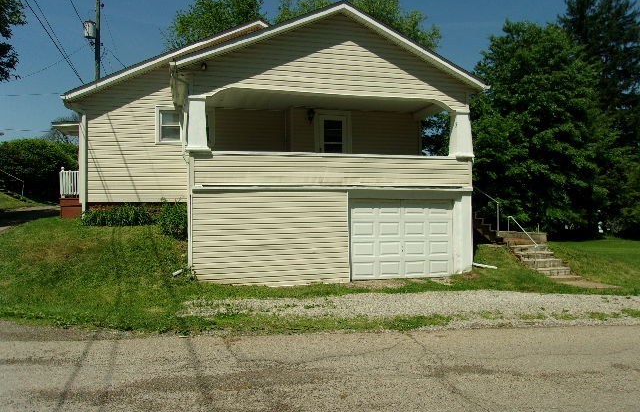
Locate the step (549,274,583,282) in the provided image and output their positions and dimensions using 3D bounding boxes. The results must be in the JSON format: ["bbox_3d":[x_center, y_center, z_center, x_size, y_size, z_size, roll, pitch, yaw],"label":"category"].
[{"bbox_3d":[6.002,1.843,12.430,1.080,0.179,0.312,-1,-1,-17],"label":"step"}]

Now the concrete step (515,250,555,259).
[{"bbox_3d":[5.738,1.318,13.272,1.080,0.179,0.312,-1,-1,-17],"label":"concrete step"}]

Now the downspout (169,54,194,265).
[{"bbox_3d":[-2.945,-0.864,10.627,0.320,4.255,0.280,-1,-1,-17],"label":"downspout"}]

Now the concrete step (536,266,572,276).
[{"bbox_3d":[5.914,1.668,12.711,1.080,0.179,0.312,-1,-1,-17],"label":"concrete step"}]

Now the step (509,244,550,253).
[{"bbox_3d":[5.650,1.143,13.553,1.080,0.179,0.312,-1,-1,-17],"label":"step"}]

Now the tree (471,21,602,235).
[{"bbox_3d":[8.185,-2.991,18.957,5.800,8.140,5.800,-1,-1,-17],"label":"tree"}]

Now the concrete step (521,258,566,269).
[{"bbox_3d":[5.826,1.493,12.992,1.080,0.179,0.312,-1,-1,-17],"label":"concrete step"}]

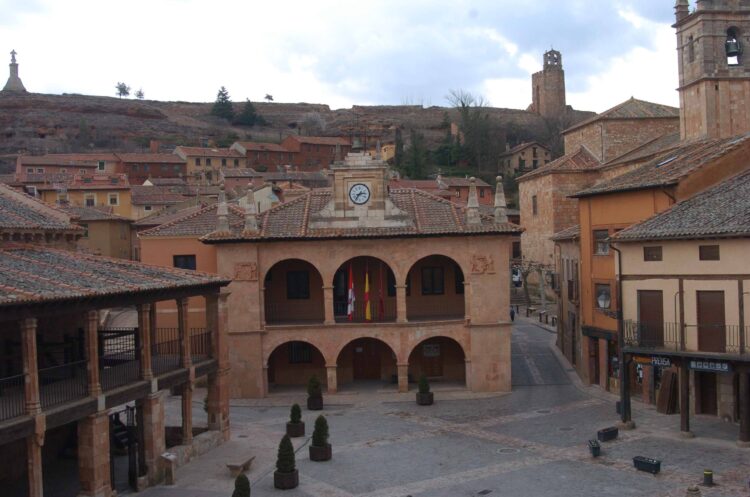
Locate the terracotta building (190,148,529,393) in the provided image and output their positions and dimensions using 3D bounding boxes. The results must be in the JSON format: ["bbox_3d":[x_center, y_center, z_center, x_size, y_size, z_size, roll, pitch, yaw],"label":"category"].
[{"bbox_3d":[-0.750,1.186,51.163,16.750,13.280,11.200,-2,0,0],"label":"terracotta building"}]

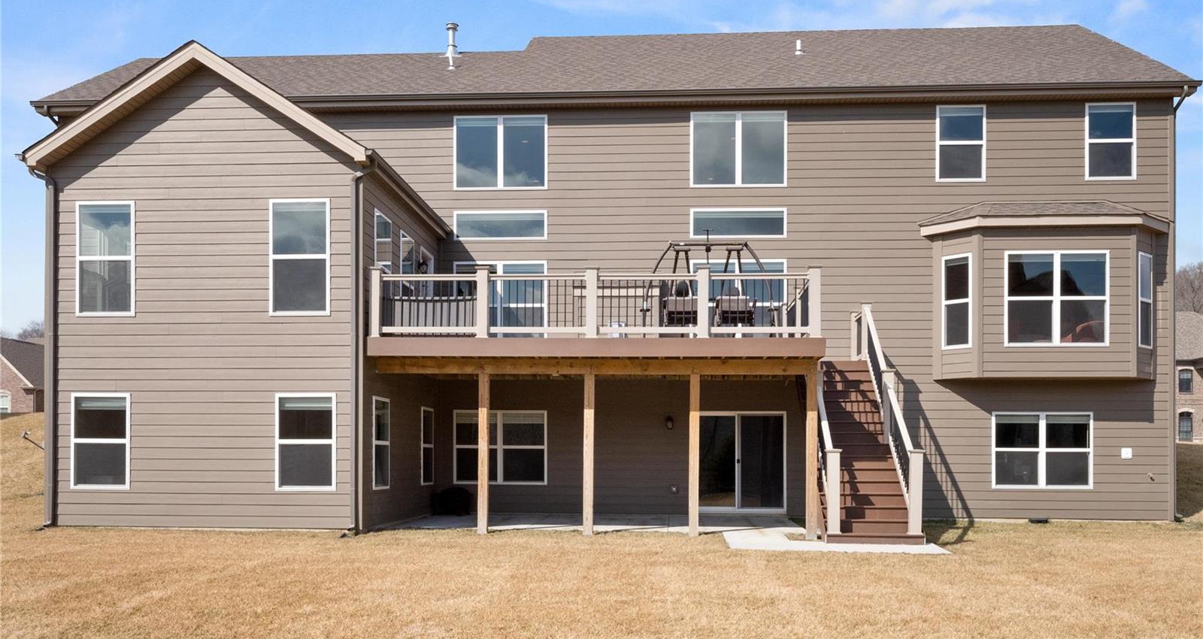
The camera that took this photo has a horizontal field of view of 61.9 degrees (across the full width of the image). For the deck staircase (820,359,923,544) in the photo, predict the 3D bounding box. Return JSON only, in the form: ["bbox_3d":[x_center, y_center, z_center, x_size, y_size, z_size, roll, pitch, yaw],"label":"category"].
[{"bbox_3d":[4.230,2.060,16.750,1.500,2.950,3.700,0,-2,4],"label":"deck staircase"}]

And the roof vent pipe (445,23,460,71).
[{"bbox_3d":[-3.349,-6.185,22.600,0.310,1.000,0.310,0,-2,4],"label":"roof vent pipe"}]

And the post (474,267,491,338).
[{"bbox_3d":[-1.874,-0.267,15.800,0.230,1.110,0.230,0,-2,4],"label":"post"}]

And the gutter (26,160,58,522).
[{"bbox_3d":[-8.852,0.416,15.850,0.450,5.770,0.200,0,-2,4],"label":"gutter"}]

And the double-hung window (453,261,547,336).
[{"bbox_3d":[-2.057,-0.344,20.400,1.900,1.720,0.100,0,-2,4],"label":"double-hung window"}]

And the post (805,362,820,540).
[{"bbox_3d":[3.390,2.128,16.100,0.160,2.800,0.160,0,-2,4],"label":"post"}]

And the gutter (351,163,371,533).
[{"bbox_3d":[-3.721,0.436,15.500,0.300,5.750,0.200,0,-2,4],"label":"gutter"}]

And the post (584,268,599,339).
[{"bbox_3d":[-0.154,-0.250,15.680,0.230,1.110,0.230,0,-2,4],"label":"post"}]

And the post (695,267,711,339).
[{"bbox_3d":[1.582,-0.262,15.550,0.230,1.110,0.230,0,-2,4],"label":"post"}]

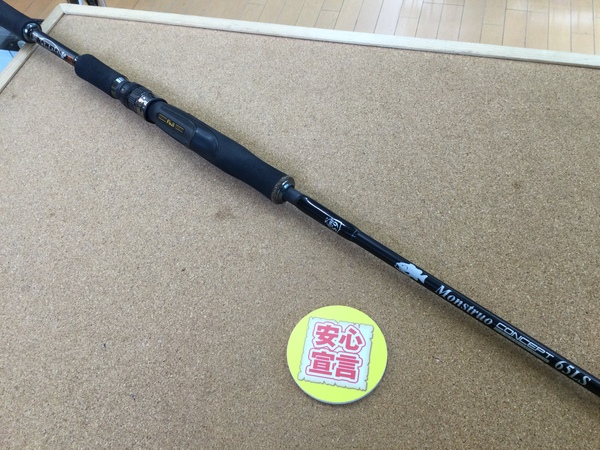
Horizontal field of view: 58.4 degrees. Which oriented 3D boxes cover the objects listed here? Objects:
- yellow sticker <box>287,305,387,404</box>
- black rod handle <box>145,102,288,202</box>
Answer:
[{"bbox_3d":[0.029,0.102,0.423,0.078,0.004,0.078,6,59,10],"label":"yellow sticker"},{"bbox_3d":[-0.084,-0.076,0.528,0.180,0.029,0.029,32,67,24],"label":"black rod handle"}]

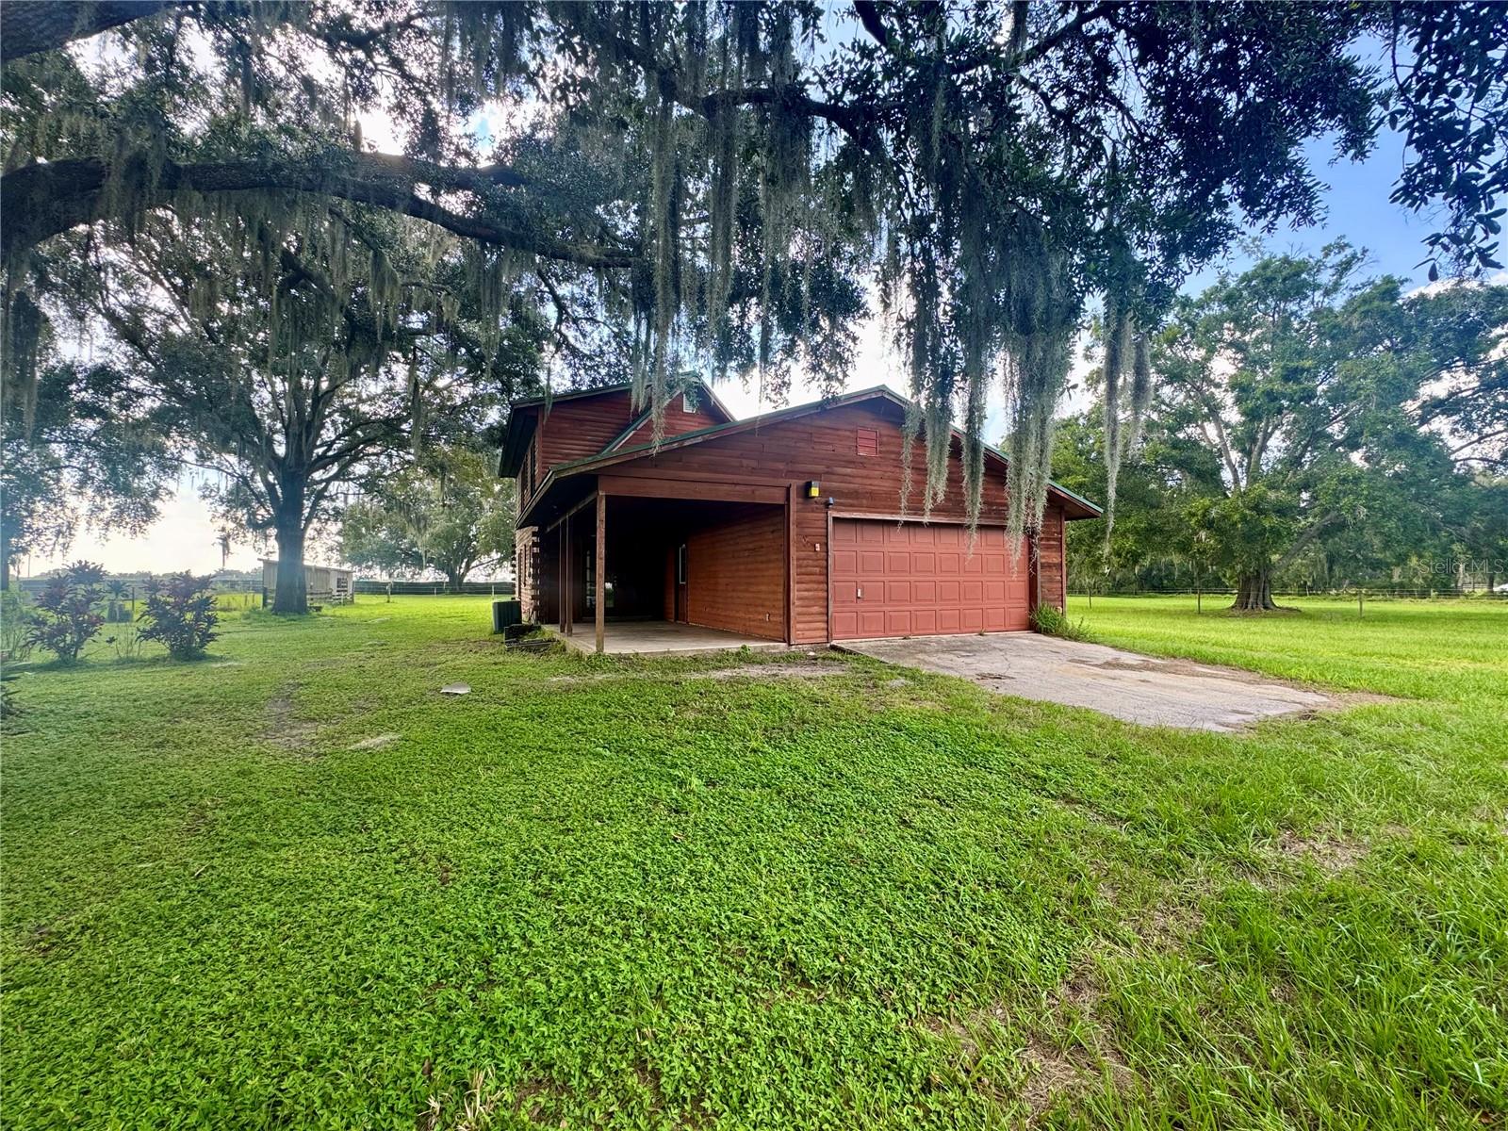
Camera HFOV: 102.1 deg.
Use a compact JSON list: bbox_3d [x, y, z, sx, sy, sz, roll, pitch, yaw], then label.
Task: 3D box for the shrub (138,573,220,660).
[{"bbox_3d":[-10.344,0.918,11.006,1.100,1.517,1.080,1,-3,-43],"label":"shrub"}]

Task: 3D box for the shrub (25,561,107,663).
[{"bbox_3d":[-12.082,0.822,10.743,1.050,1.709,1.080,-2,-3,42],"label":"shrub"}]

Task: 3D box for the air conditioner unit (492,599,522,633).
[{"bbox_3d":[-5.788,1.196,14.241,0.650,0.750,0.650,1,-2,-25],"label":"air conditioner unit"}]

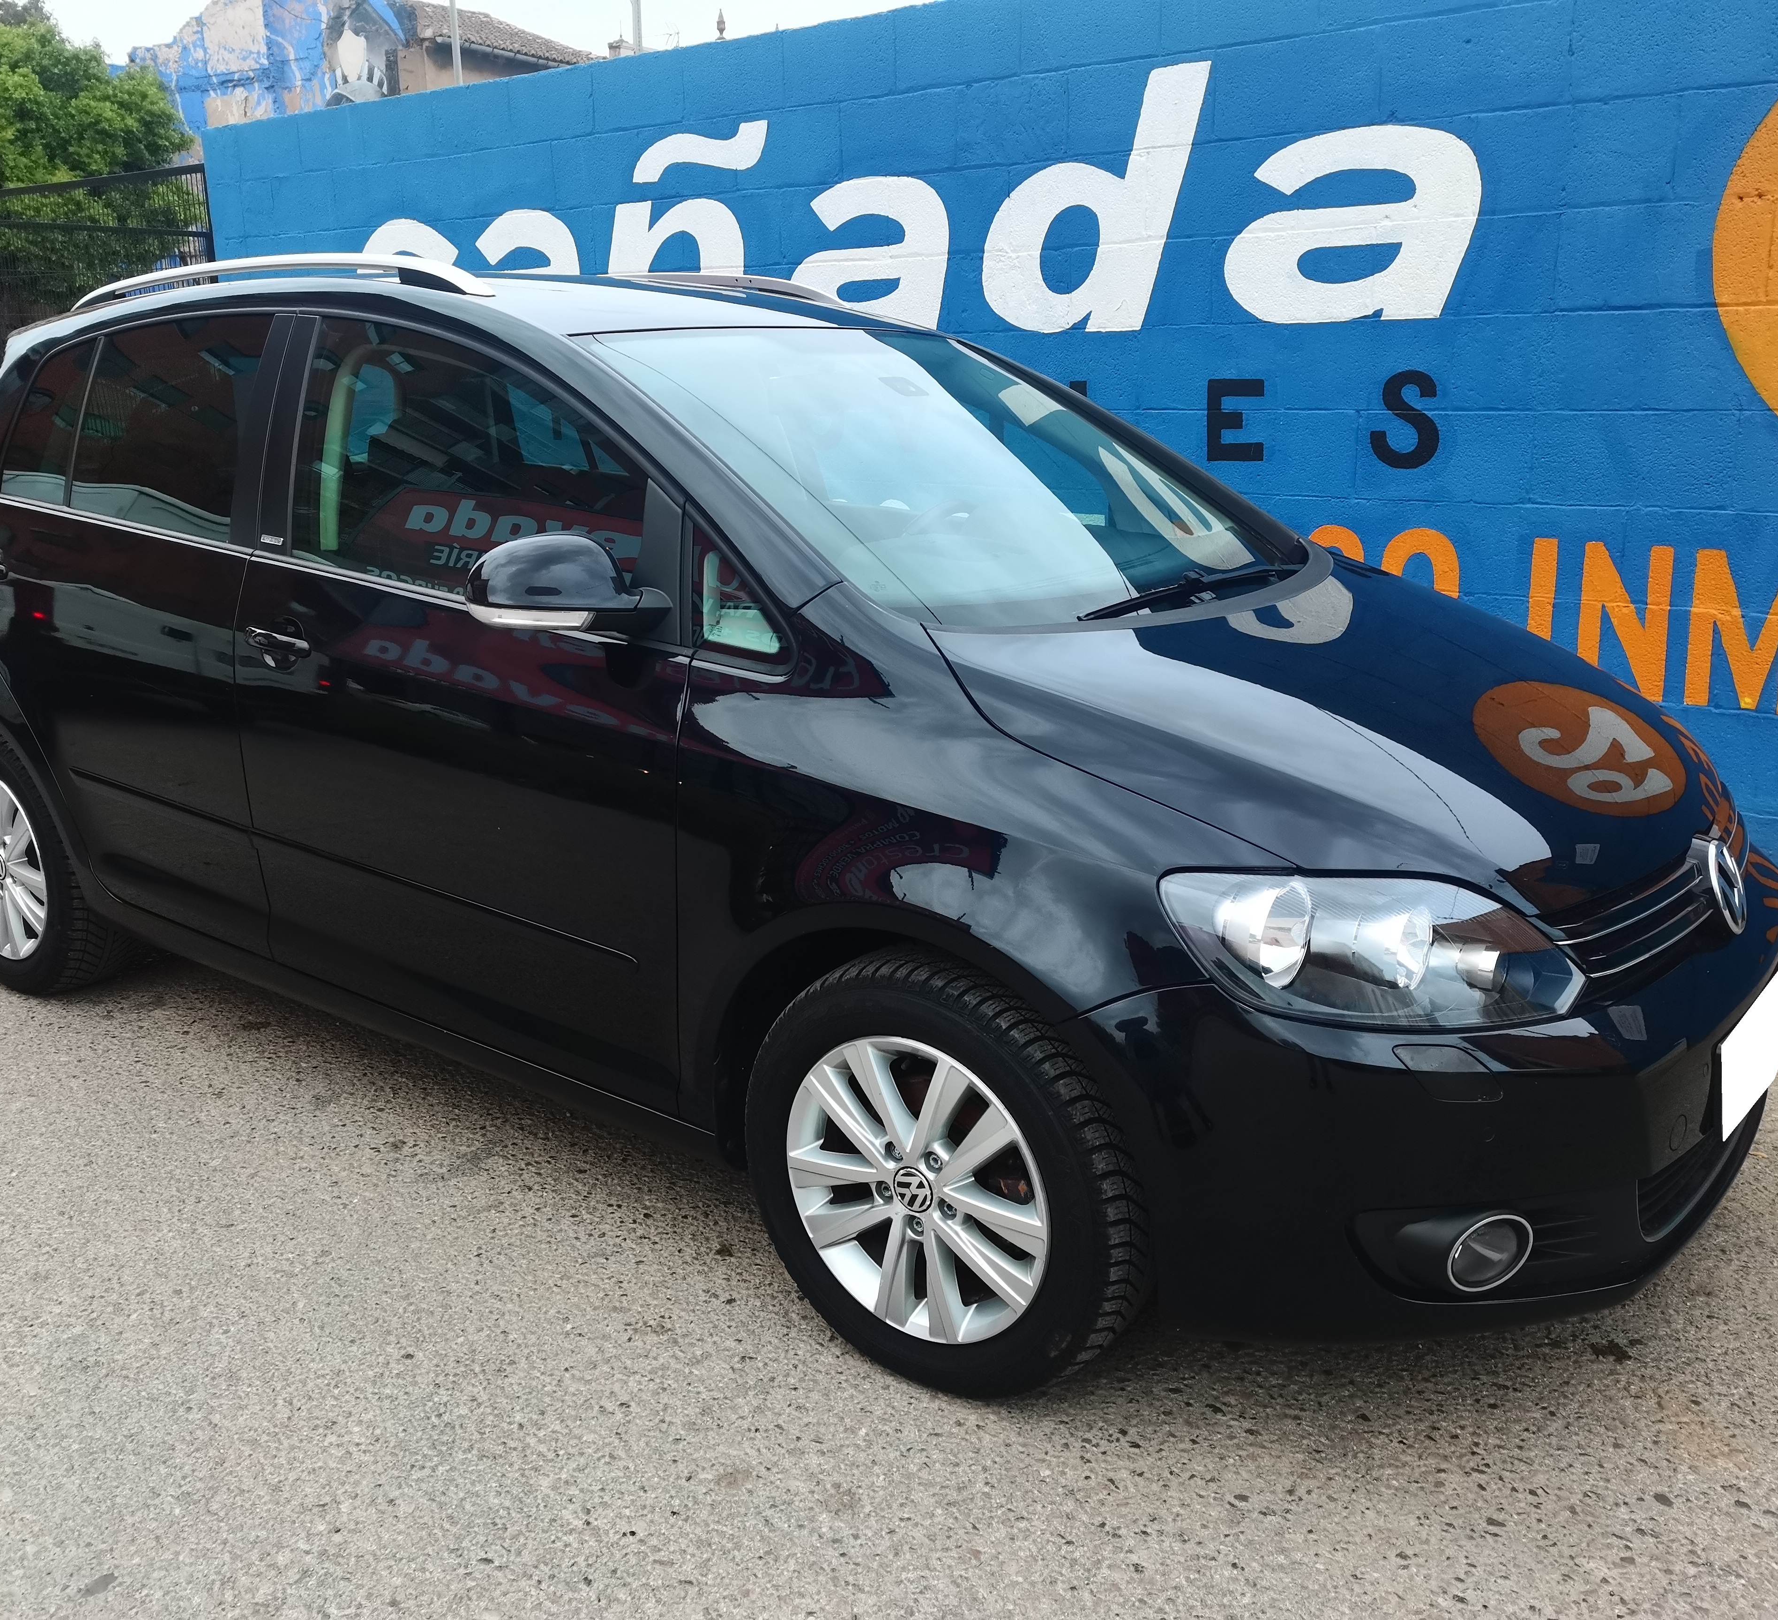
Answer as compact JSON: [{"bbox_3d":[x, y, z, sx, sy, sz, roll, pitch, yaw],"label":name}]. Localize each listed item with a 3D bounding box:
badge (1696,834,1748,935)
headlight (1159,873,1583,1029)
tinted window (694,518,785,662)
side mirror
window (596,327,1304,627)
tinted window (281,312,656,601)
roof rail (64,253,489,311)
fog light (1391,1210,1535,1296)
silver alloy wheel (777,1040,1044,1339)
[{"bbox_3d":[1.200,0.110,2.338,0.030,0.137,0.137,-14,2,38],"label":"badge"},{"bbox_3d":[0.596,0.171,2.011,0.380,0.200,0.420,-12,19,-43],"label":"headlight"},{"bbox_3d":[-0.210,-0.315,2.294,0.240,0.200,0.035,11,-5,35],"label":"tinted window"},{"bbox_3d":[-0.460,-0.328,2.314,0.170,0.150,0.220,11,17,35],"label":"side mirror"},{"bbox_3d":[0.147,-0.632,2.958,1.040,0.120,1.440,39,31,24],"label":"window"},{"bbox_3d":[-0.694,-0.571,2.663,1.010,0.510,0.050,11,-5,35],"label":"tinted window"},{"bbox_3d":[-1.259,-1.034,3.223,1.420,0.100,0.060,11,17,35],"label":"roof rail"},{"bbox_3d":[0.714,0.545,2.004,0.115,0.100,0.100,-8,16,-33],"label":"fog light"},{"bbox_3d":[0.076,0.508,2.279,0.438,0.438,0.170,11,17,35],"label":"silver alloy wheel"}]

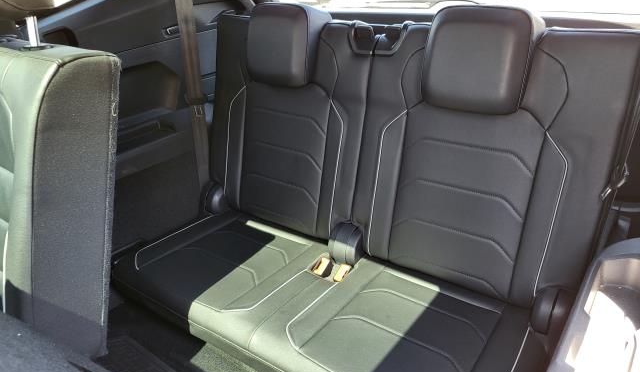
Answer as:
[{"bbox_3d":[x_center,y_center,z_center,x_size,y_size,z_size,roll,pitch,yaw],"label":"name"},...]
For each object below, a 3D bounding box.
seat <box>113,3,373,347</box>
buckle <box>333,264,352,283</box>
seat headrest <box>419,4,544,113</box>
[{"bbox_3d":[-0.194,-0.093,1.206,0.550,0.670,0.630,17,33,35],"label":"seat"},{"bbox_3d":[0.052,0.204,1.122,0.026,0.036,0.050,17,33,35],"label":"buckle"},{"bbox_3d":[0.319,-0.258,0.954,0.200,0.198,0.118,17,21,35],"label":"seat headrest"}]

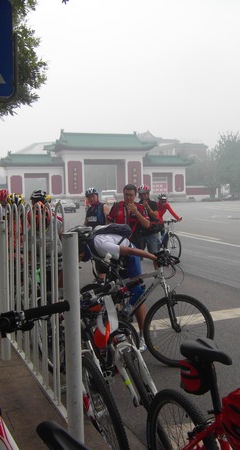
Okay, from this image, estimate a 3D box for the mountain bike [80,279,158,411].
[{"bbox_3d":[-0.055,0.849,3.340,0.620,1.050,1.680,-13,6,-15],"label":"mountain bike"}]

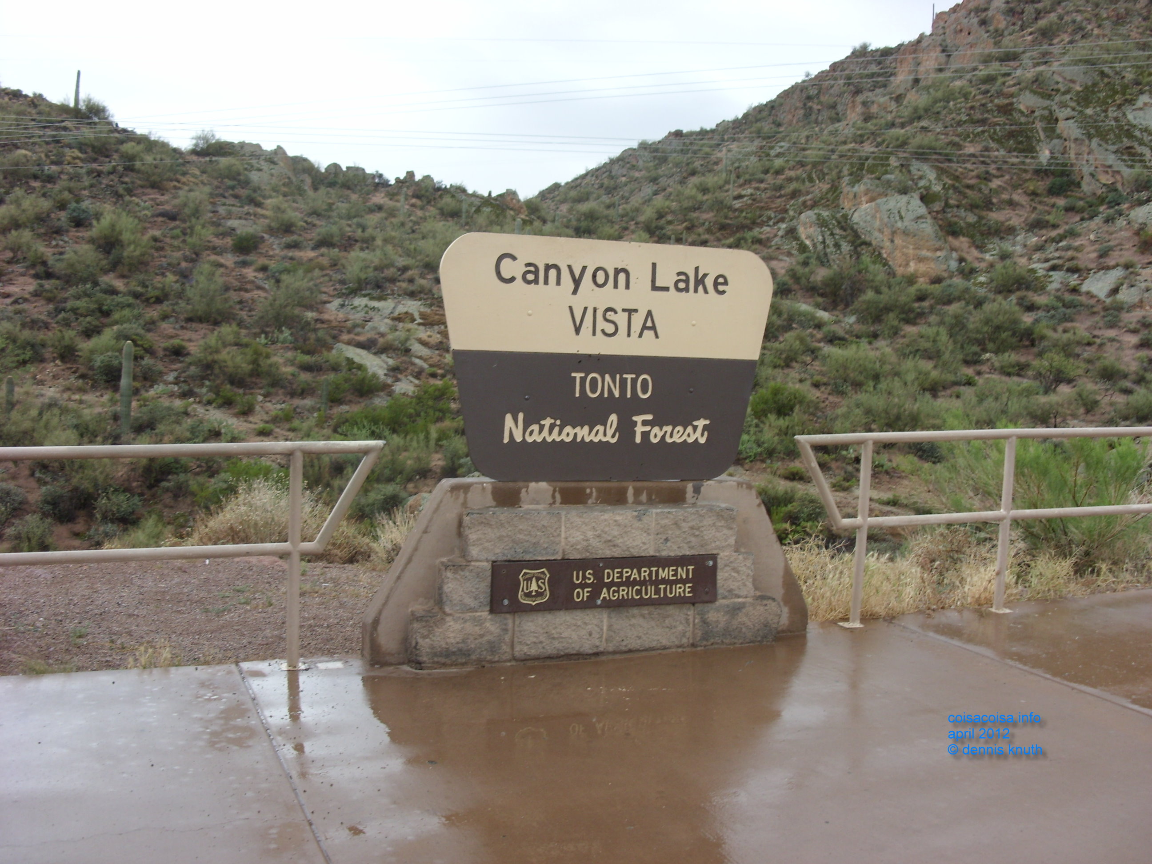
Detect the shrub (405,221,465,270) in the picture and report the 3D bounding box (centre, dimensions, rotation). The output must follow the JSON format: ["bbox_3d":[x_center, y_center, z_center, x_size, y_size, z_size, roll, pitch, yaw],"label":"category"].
[{"bbox_3d":[-6.823,-9.025,61.258,2.820,2.350,2.590,2,6,0],"label":"shrub"}]

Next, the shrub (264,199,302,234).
[{"bbox_3d":[-15.953,-11.738,68.864,1.921,1.921,1.764,2,6,0],"label":"shrub"}]

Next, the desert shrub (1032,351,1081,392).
[{"bbox_3d":[17.086,-2.146,45.000,1.802,1.398,1.622,4,6,21],"label":"desert shrub"}]

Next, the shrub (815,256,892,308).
[{"bbox_3d":[13.173,-7.131,60.000,3.599,2.469,3.305,2,6,0],"label":"shrub"}]

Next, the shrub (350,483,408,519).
[{"bbox_3d":[-4.043,1.443,26.000,1.149,0.772,1.034,2,5,-9],"label":"shrub"}]

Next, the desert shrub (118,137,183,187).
[{"bbox_3d":[-22.867,-14.518,68.000,3.380,2.582,3.042,1,6,-19],"label":"desert shrub"}]

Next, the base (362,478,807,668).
[{"bbox_3d":[0.122,0.574,5.477,2.040,0.731,0.294,0,6,-22],"label":"base"}]

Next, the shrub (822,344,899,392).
[{"bbox_3d":[10.587,-2.375,47.000,2.819,1.737,2.589,2,6,0],"label":"shrub"}]

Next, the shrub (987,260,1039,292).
[{"bbox_3d":[20.061,-7.120,58.000,2.362,1.441,2.126,4,5,19],"label":"shrub"}]

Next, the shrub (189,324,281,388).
[{"bbox_3d":[-11.329,-2.511,42.000,2.986,2.059,2.688,1,5,-15],"label":"shrub"}]

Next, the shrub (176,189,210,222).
[{"bbox_3d":[-21.542,-12.773,71.221,1.937,1.937,1.779,2,6,0],"label":"shrub"}]

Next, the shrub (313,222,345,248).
[{"bbox_3d":[-12.808,-10.237,65.679,1.603,1.328,1.472,2,6,0],"label":"shrub"}]

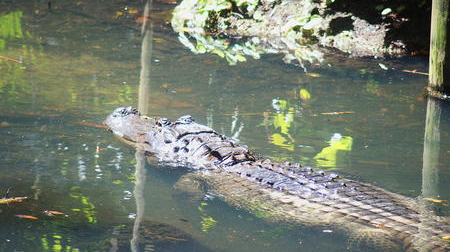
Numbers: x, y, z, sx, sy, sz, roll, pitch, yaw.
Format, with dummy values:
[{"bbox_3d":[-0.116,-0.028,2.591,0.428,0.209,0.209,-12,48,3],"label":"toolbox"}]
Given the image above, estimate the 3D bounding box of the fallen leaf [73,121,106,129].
[{"bbox_3d":[-0.337,-0.005,9.714,0.110,0.010,0.032,7,12,36],"label":"fallen leaf"}]

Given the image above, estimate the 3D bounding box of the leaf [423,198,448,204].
[{"bbox_3d":[0.470,0.164,8.753,0.060,0.010,0.021,6,12,32],"label":"leaf"}]

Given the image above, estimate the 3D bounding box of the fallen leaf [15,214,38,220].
[{"bbox_3d":[-0.434,0.196,8.569,0.071,0.010,0.018,8,13,40],"label":"fallen leaf"}]

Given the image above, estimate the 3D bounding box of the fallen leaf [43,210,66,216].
[{"bbox_3d":[-0.377,0.188,8.614,0.061,0.010,0.021,8,13,37],"label":"fallen leaf"}]

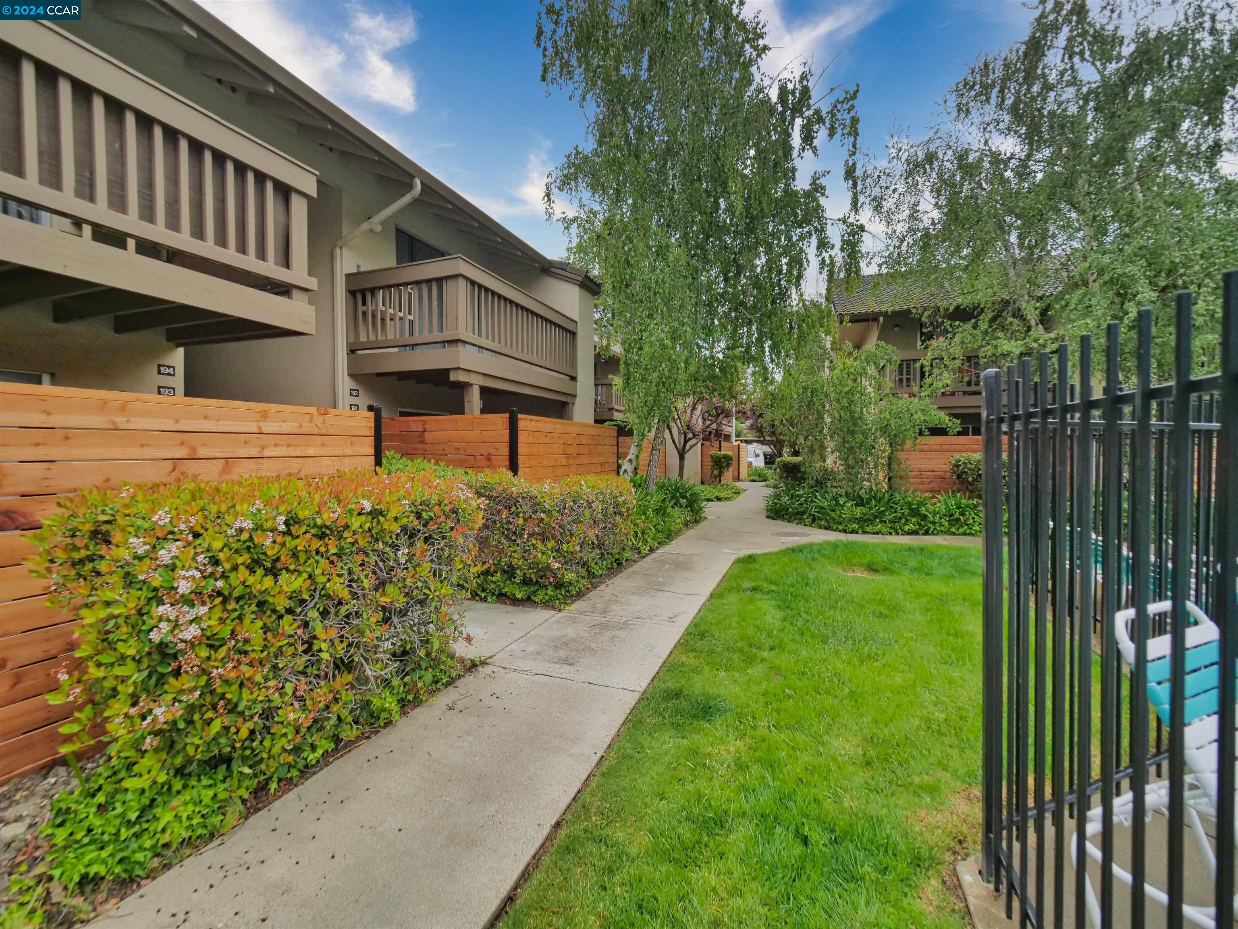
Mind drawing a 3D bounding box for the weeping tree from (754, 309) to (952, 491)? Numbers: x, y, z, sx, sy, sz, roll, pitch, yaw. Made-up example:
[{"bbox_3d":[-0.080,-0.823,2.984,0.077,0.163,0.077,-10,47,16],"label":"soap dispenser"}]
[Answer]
[{"bbox_3d":[5.000,-1.120,11.000,4.000,4.250,3.400,0,1,0],"label":"weeping tree"}]

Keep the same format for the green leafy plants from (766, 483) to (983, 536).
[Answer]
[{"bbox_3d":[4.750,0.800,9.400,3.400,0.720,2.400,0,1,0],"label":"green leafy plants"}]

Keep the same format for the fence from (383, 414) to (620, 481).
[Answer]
[{"bbox_3d":[-1.600,0.190,7.500,2.300,1.650,2.750,1,2,23],"label":"fence"}]

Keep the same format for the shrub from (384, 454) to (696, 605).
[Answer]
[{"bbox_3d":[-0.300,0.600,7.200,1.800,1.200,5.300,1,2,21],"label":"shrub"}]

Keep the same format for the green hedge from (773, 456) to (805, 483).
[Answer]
[{"bbox_3d":[6.350,0.310,18.500,1.200,1.100,1.100,1,2,20],"label":"green hedge"}]

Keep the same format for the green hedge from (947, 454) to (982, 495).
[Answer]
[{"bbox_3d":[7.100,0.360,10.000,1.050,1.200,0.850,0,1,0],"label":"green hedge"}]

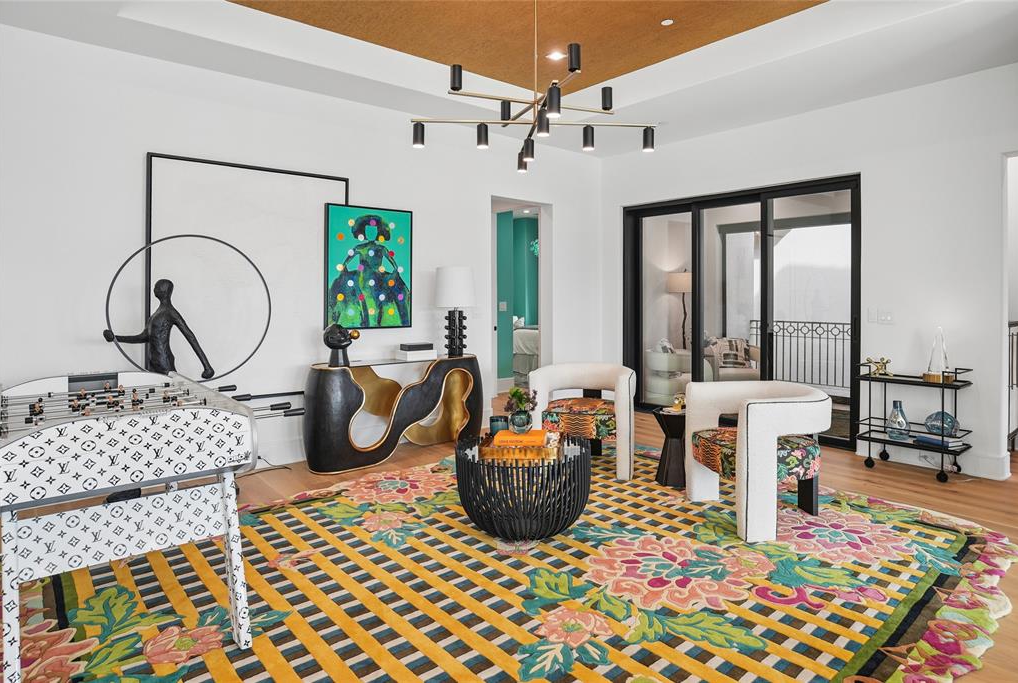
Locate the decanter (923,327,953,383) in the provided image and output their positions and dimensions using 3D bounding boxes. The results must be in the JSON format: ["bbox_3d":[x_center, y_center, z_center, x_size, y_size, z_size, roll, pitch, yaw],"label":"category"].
[{"bbox_3d":[3.245,0.099,4.300,0.180,0.420,0.180,-3,5,-40],"label":"decanter"}]

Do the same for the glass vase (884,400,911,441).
[{"bbox_3d":[3.100,0.630,4.540,0.190,0.315,0.190,-3,4,-44],"label":"glass vase"}]

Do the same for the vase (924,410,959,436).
[{"bbox_3d":[3.345,0.638,4.400,0.240,0.200,0.270,-3,4,-44],"label":"vase"}]

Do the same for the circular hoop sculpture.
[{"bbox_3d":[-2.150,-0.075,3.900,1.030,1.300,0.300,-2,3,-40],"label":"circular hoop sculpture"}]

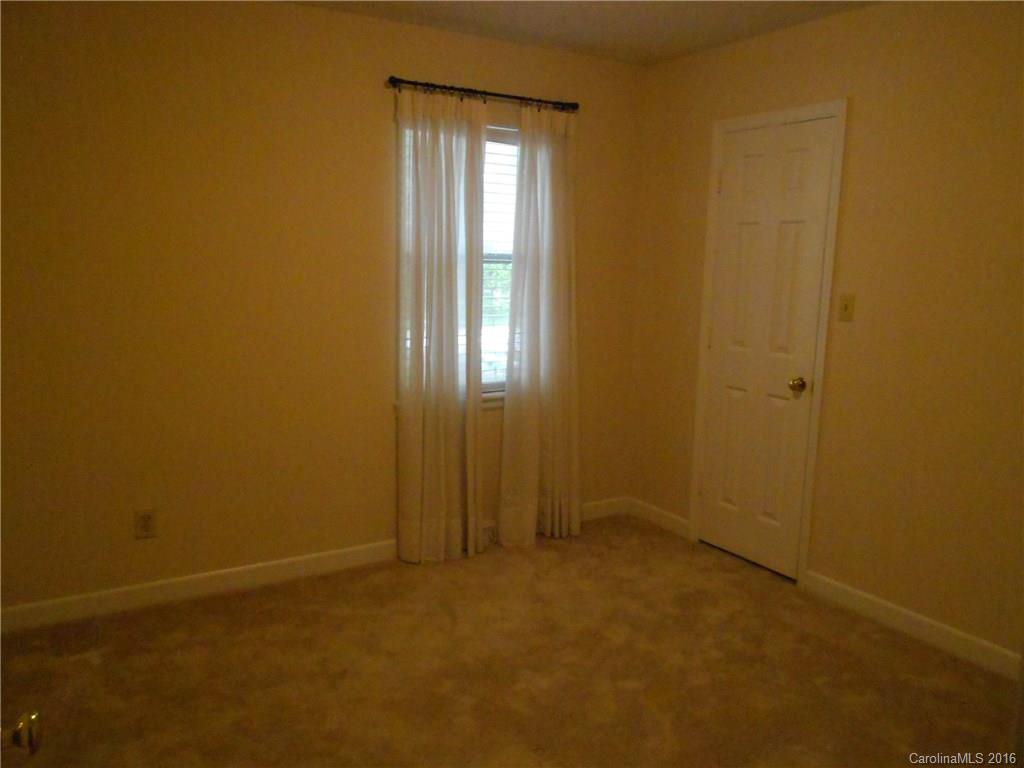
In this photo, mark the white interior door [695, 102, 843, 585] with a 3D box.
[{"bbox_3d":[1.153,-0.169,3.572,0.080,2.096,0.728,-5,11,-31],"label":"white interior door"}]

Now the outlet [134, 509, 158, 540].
[{"bbox_3d":[-1.474,0.565,3.097,0.071,0.114,0.012,-5,11,-31],"label":"outlet"}]

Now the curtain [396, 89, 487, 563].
[{"bbox_3d":[-0.319,-0.219,3.584,0.455,2.130,0.110,-5,11,-31],"label":"curtain"}]

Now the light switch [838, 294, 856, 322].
[{"bbox_3d":[1.375,-0.312,3.155,0.015,0.115,0.072,-5,11,-31],"label":"light switch"}]

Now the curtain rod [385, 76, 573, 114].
[{"bbox_3d":[-0.104,-1.322,3.549,1.000,0.050,0.085,-5,11,-31],"label":"curtain rod"}]

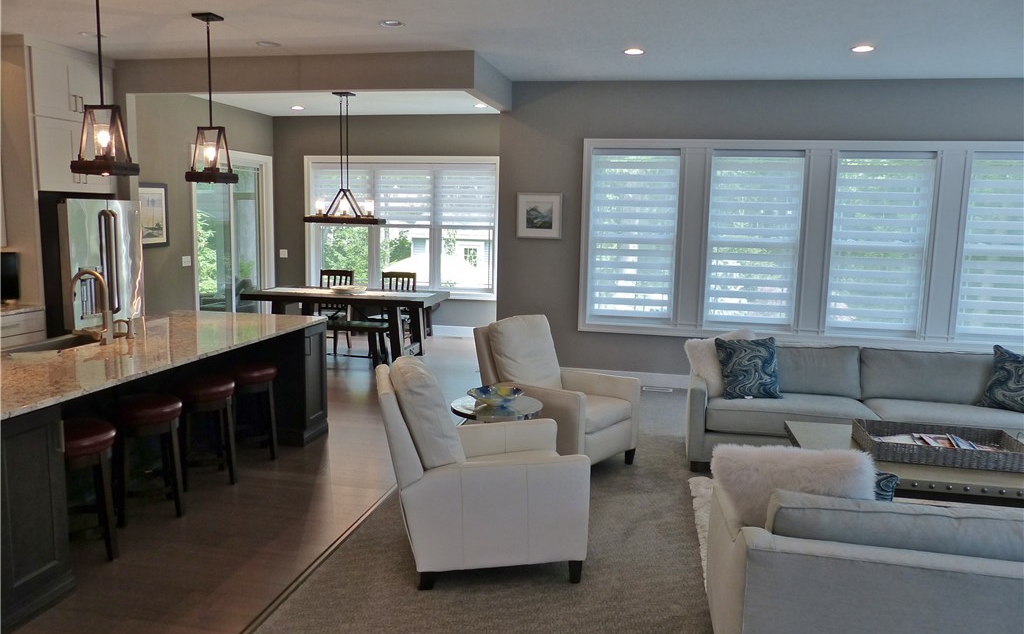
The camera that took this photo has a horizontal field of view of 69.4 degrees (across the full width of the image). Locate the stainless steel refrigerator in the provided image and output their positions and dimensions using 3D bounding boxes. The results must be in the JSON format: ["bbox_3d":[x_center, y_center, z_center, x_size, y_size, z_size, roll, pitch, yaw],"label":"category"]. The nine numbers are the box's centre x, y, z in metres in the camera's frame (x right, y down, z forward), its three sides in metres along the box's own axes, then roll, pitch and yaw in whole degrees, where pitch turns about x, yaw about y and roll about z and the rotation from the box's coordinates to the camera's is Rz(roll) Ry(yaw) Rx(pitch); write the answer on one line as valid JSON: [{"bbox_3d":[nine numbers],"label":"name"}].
[{"bbox_3d":[-3.977,-0.180,6.730,0.780,1.780,0.900,3,8,11],"label":"stainless steel refrigerator"}]

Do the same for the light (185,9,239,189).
[{"bbox_3d":[-2.118,-1.525,5.207,0.250,1.145,0.250,3,8,11],"label":"light"}]

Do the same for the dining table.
[{"bbox_3d":[-1.911,0.102,8.726,2.130,0.760,0.980,3,8,10],"label":"dining table"}]

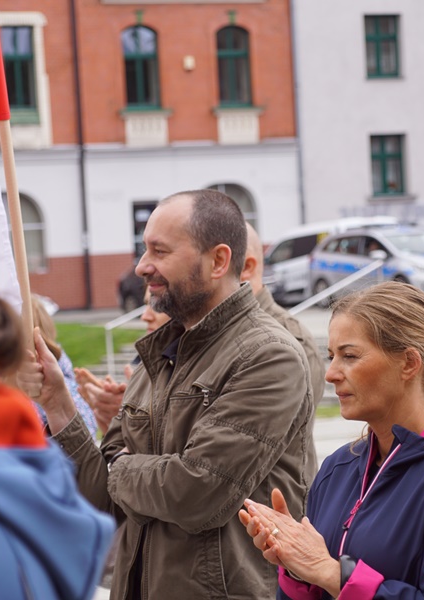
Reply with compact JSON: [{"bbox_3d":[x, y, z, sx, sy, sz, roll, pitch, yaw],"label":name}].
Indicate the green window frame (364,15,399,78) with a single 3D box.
[{"bbox_3d":[4.494,-6.655,73.793,1.020,1.620,0.140,-3,1,-27],"label":"green window frame"}]

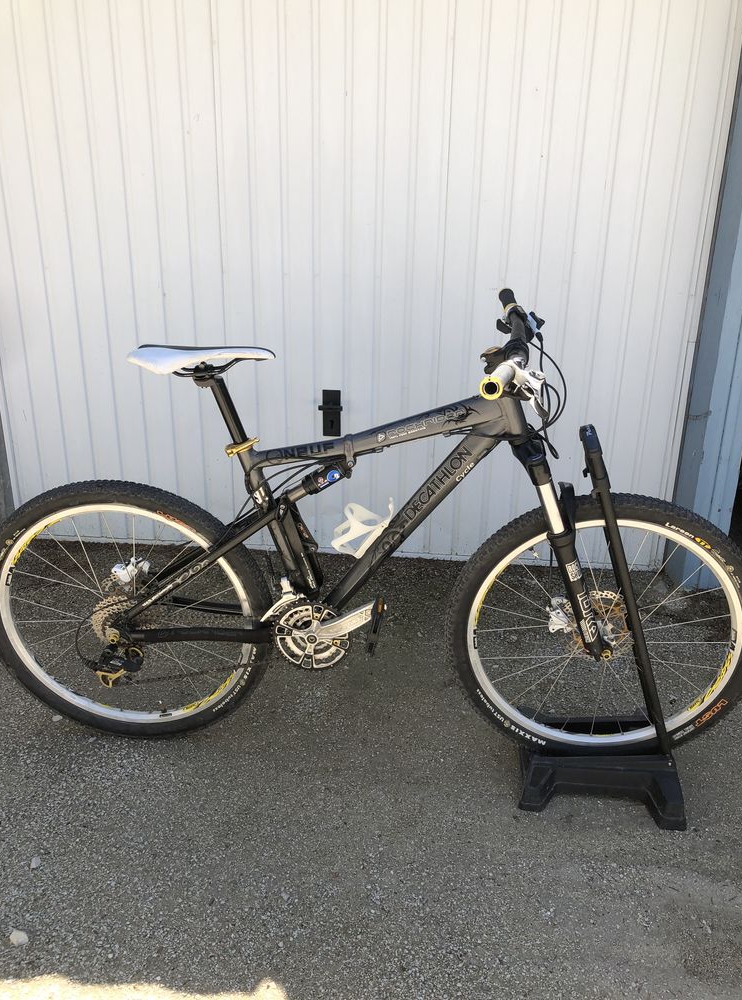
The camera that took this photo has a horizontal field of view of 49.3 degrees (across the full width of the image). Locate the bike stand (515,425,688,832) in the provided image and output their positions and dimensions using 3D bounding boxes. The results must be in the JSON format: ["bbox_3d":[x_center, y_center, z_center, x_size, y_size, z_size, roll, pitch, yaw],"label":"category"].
[{"bbox_3d":[0.508,0.226,1.726,0.355,0.815,0.400,2,21,4],"label":"bike stand"}]

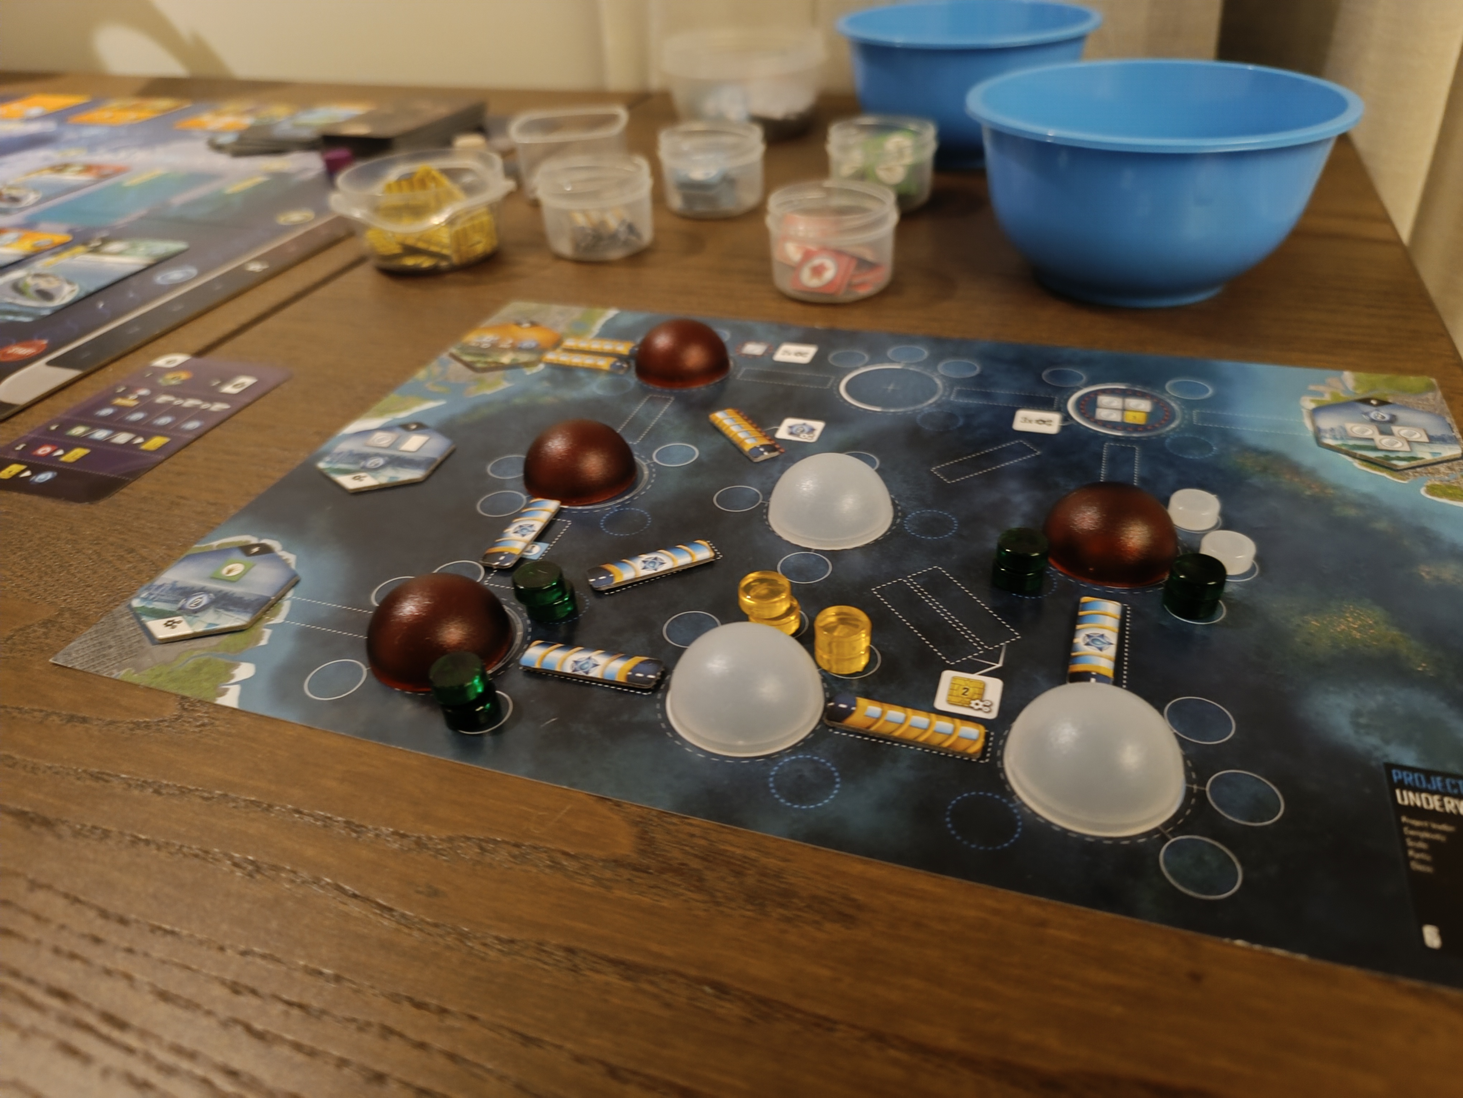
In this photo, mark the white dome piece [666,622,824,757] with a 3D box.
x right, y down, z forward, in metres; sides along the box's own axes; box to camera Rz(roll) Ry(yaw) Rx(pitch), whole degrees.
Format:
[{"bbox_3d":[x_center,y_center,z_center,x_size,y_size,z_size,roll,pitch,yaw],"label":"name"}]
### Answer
[{"bbox_3d":[0.002,0.024,0.204,0.032,0.015,0.032,-3,36,0],"label":"white dome piece"}]

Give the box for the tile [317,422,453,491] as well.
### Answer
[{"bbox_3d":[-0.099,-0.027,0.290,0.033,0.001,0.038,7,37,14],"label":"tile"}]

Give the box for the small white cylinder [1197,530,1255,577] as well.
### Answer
[{"bbox_3d":[0.117,0.001,0.238,0.011,0.005,0.011,-3,36,0],"label":"small white cylinder"}]

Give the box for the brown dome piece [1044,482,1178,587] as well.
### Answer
[{"bbox_3d":[0.091,-0.007,0.241,0.031,0.016,0.031,-3,36,0],"label":"brown dome piece"}]

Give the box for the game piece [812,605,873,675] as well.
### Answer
[{"bbox_3d":[0.024,0.019,0.214,0.012,0.009,0.012,0,36,6],"label":"game piece"}]

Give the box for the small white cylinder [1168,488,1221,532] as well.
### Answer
[{"bbox_3d":[0.113,-0.010,0.248,0.011,0.005,0.011,14,40,23],"label":"small white cylinder"}]

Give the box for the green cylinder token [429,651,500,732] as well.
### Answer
[{"bbox_3d":[-0.054,0.029,0.207,0.011,0.010,0.014,-28,43,-31],"label":"green cylinder token"}]

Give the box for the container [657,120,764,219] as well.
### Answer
[{"bbox_3d":[-0.009,-0.173,0.466,0.049,0.032,0.049,-3,36,0],"label":"container"}]

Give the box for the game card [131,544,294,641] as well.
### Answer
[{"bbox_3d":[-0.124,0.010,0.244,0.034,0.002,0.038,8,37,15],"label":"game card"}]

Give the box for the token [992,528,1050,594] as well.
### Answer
[{"bbox_3d":[0.067,0.002,0.235,0.011,0.010,0.013,15,39,23],"label":"token"}]

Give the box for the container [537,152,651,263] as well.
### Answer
[{"bbox_3d":[-0.056,-0.143,0.424,0.048,0.031,0.048,-2,35,2],"label":"container"}]

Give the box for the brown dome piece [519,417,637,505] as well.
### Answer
[{"bbox_3d":[-0.043,-0.027,0.280,0.032,0.015,0.032,-10,36,-8],"label":"brown dome piece"}]

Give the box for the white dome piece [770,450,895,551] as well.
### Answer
[{"bbox_3d":[0.024,-0.015,0.245,0.031,0.015,0.031,-2,35,2],"label":"white dome piece"}]

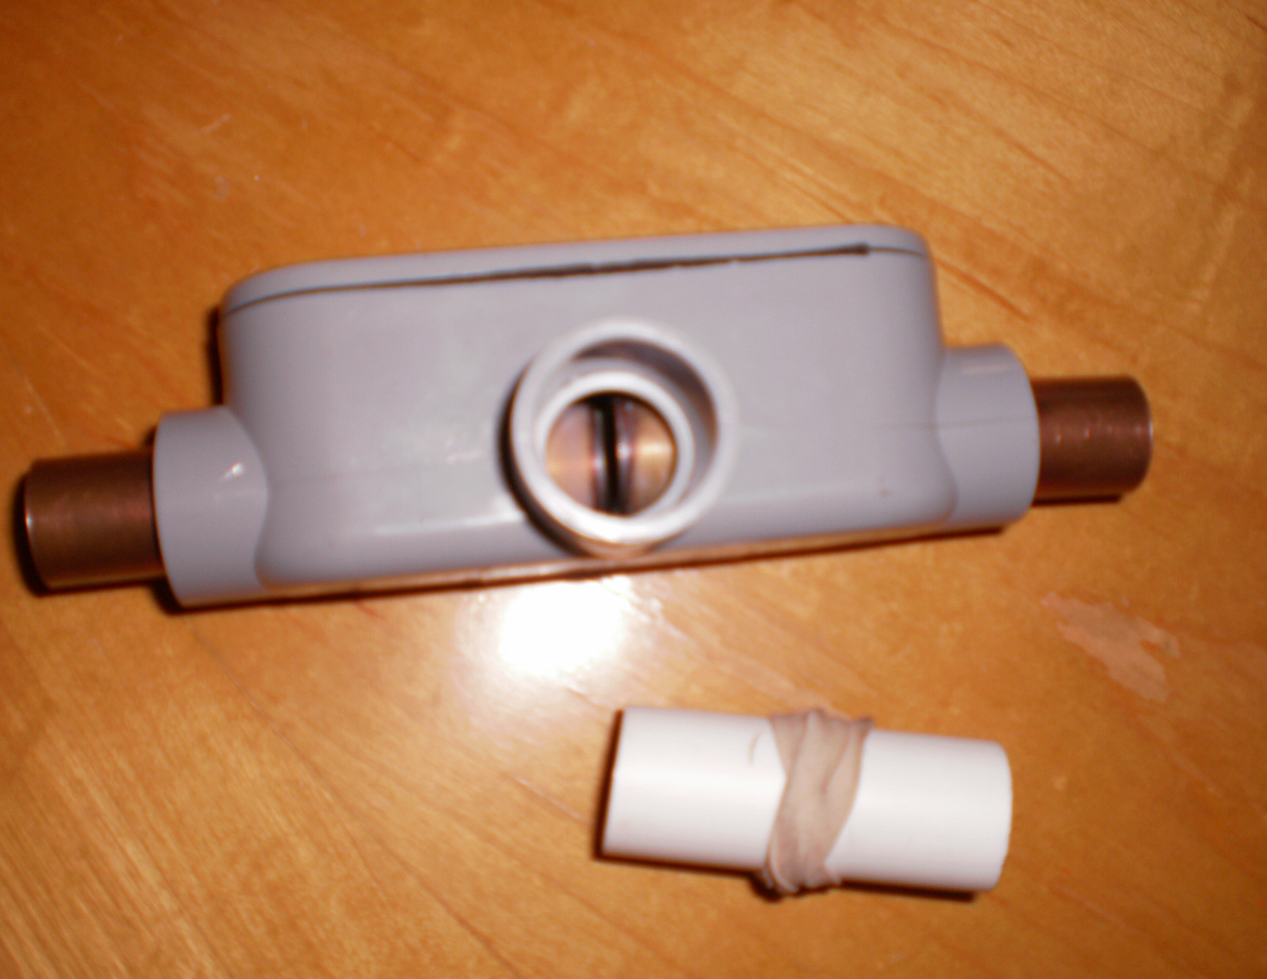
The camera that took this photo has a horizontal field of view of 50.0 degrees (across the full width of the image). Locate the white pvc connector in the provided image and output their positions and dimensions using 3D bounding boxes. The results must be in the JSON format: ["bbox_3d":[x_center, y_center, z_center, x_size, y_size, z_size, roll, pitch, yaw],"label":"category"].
[{"bbox_3d":[0.031,0.056,0.246,0.069,0.028,0.028,6,81,-1],"label":"white pvc connector"}]

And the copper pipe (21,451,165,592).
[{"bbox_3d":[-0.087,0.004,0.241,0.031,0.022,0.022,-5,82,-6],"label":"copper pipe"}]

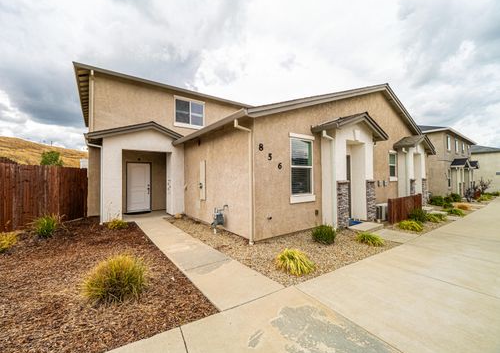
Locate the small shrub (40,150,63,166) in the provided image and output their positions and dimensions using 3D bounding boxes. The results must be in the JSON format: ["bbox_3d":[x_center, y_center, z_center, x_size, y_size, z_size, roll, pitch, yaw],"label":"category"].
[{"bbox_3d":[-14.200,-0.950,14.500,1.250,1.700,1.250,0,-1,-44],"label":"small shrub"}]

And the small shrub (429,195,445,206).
[{"bbox_3d":[9.900,1.290,10.700,0.680,0.500,0.660,-1,-1,43],"label":"small shrub"}]

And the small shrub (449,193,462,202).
[{"bbox_3d":[12.750,1.310,12.550,0.680,0.520,0.680,0,-1,-45],"label":"small shrub"}]

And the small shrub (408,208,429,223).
[{"bbox_3d":[5.630,1.280,6.750,0.580,0.470,0.560,-1,-1,40],"label":"small shrub"}]

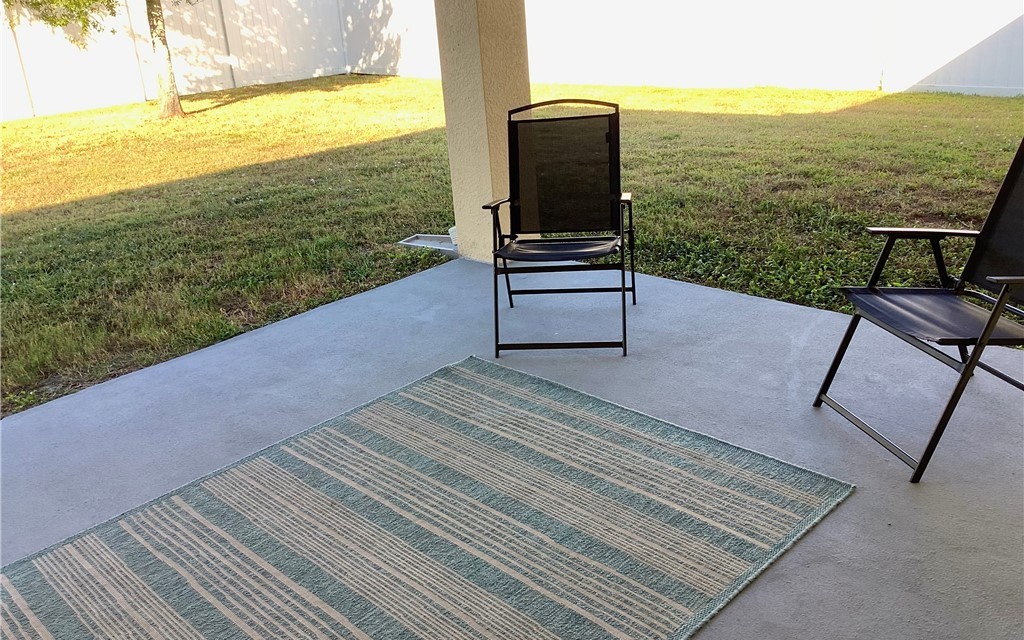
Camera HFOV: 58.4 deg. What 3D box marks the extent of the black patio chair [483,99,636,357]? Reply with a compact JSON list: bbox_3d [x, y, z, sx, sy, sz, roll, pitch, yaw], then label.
[{"bbox_3d":[0.210,-0.405,3.805,0.590,0.909,0.729,-1,21,8],"label":"black patio chair"}]

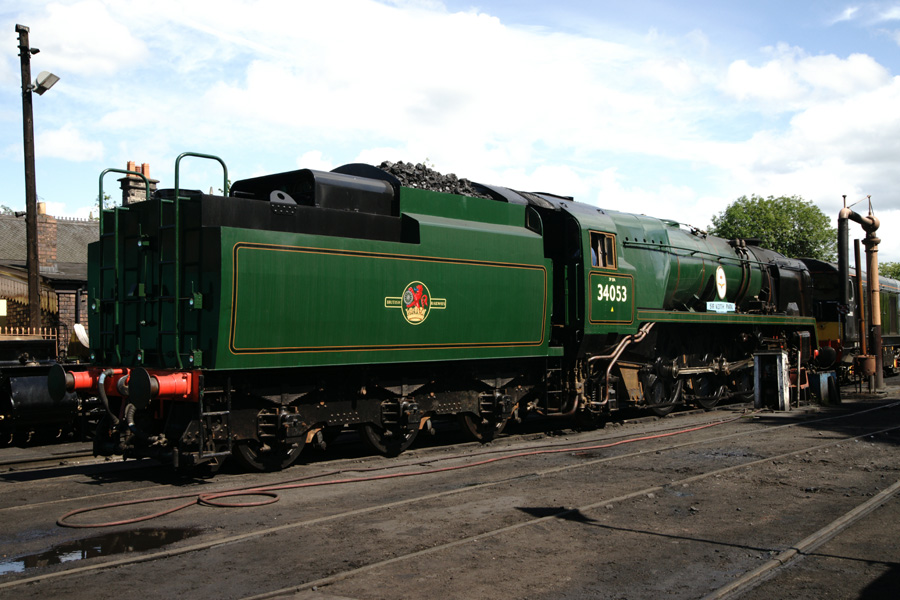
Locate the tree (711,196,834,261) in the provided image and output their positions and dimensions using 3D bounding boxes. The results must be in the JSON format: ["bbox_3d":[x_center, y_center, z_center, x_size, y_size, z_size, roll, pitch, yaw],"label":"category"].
[{"bbox_3d":[20.713,-1.504,56.220,8.400,10.472,8.200,-2,-3,20],"label":"tree"}]

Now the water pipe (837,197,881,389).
[{"bbox_3d":[11.187,-0.183,23.629,0.500,5.250,2.850,-3,-3,41],"label":"water pipe"}]

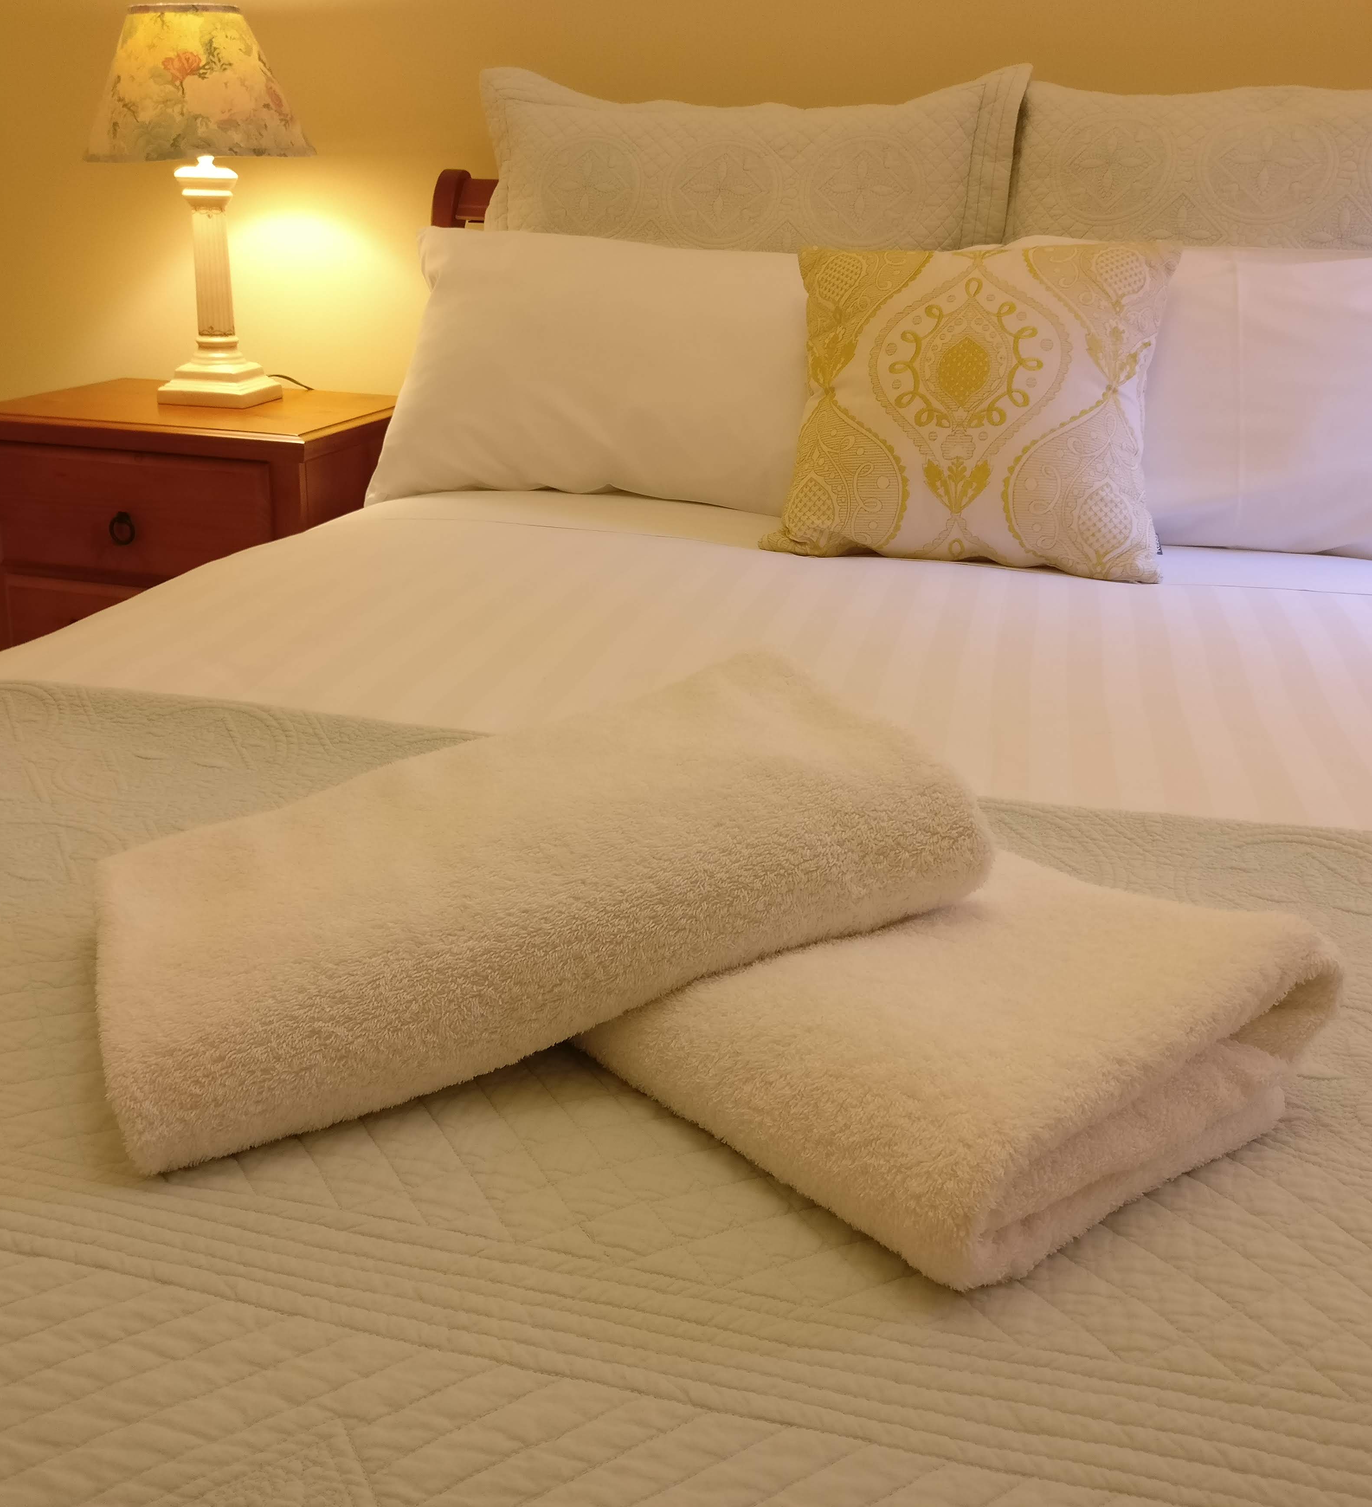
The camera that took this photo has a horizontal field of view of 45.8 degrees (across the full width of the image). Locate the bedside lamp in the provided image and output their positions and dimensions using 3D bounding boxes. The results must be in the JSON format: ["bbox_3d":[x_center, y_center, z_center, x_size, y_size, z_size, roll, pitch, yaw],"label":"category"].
[{"bbox_3d":[-0.682,-0.773,2.322,0.307,0.530,0.307,7,21,15],"label":"bedside lamp"}]

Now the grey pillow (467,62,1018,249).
[{"bbox_3d":[0.063,-0.630,2.146,0.720,0.530,0.150,7,7,15],"label":"grey pillow"}]

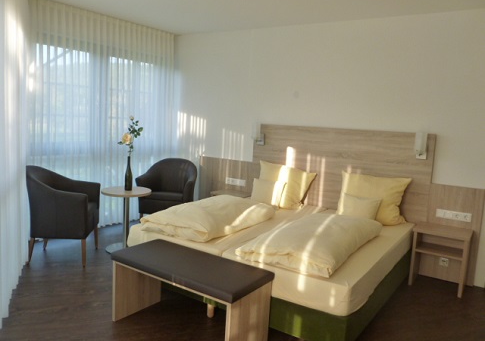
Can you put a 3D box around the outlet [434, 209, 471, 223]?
[{"bbox_3d":[1.999,0.431,3.710,0.295,0.081,0.014,8,9,34],"label":"outlet"}]

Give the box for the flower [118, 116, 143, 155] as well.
[{"bbox_3d":[-1.184,-0.360,4.154,0.258,0.428,0.170,1,8,-16],"label":"flower"}]

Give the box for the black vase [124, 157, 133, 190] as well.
[{"bbox_3d":[-1.216,0.033,4.206,0.075,0.368,0.075,8,9,34],"label":"black vase"}]

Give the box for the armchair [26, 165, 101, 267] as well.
[{"bbox_3d":[-1.763,0.436,3.856,0.611,0.889,0.586,2,8,-6],"label":"armchair"}]

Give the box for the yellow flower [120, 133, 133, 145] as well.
[{"bbox_3d":[-1.212,-0.333,4.138,0.110,0.118,0.100,0,8,-16],"label":"yellow flower"}]

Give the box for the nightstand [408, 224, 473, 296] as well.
[{"bbox_3d":[1.838,0.811,3.638,0.444,0.538,0.364,8,9,34],"label":"nightstand"}]

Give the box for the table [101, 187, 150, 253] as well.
[{"bbox_3d":[-1.254,0.532,4.261,0.520,0.638,0.520,3,8,0],"label":"table"}]

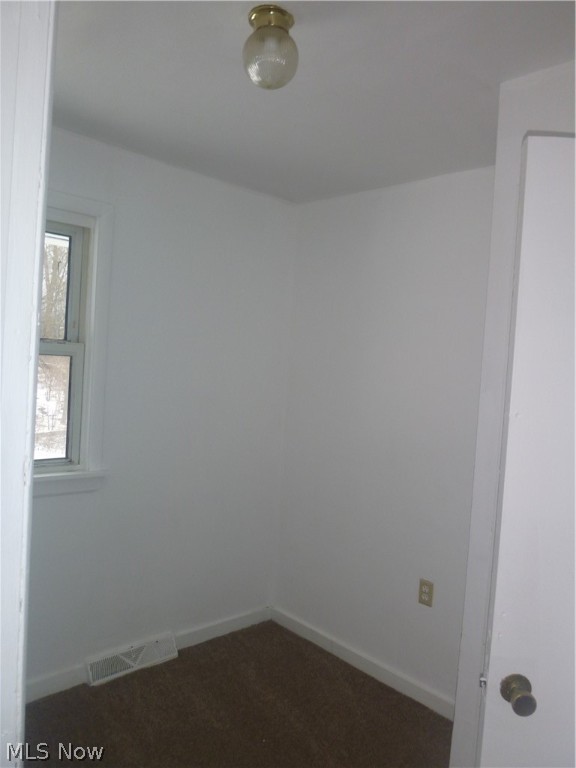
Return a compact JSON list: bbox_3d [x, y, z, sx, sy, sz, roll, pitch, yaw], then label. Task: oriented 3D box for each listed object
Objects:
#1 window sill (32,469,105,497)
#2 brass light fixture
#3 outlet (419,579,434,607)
[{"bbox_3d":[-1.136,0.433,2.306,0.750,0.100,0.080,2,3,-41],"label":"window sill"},{"bbox_3d":[-0.049,-0.881,1.480,0.150,0.178,0.150,4,3,0],"label":"brass light fixture"},{"bbox_3d":[0.645,0.979,2.595,0.071,0.115,0.010,6,4,44],"label":"outlet"}]

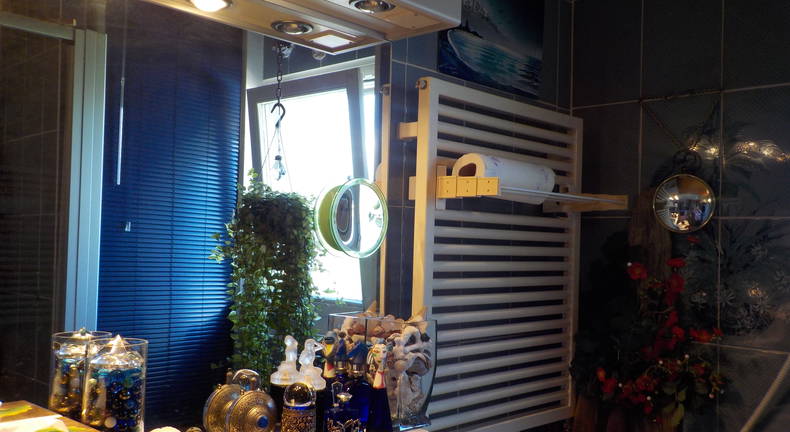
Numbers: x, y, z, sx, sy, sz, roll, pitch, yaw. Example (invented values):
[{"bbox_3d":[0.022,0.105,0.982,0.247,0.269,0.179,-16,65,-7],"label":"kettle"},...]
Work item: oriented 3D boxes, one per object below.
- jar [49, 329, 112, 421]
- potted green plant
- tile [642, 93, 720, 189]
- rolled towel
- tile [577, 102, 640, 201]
[{"bbox_3d":[-0.453,0.261,0.985,0.077,0.196,0.077,0,-2,45],"label":"jar"},{"bbox_3d":[-0.443,0.228,2.378,0.350,0.710,0.320,2,-2,-10],"label":"potted green plant"},{"bbox_3d":[0.701,-0.143,1.685,0.200,0.300,0.010,0,-2,45],"label":"tile"},{"bbox_3d":[0.234,-0.075,1.431,0.090,0.090,0.250,0,-2,44],"label":"rolled towel"},{"bbox_3d":[0.558,-0.143,1.825,0.200,0.300,0.010,0,-2,45],"label":"tile"}]

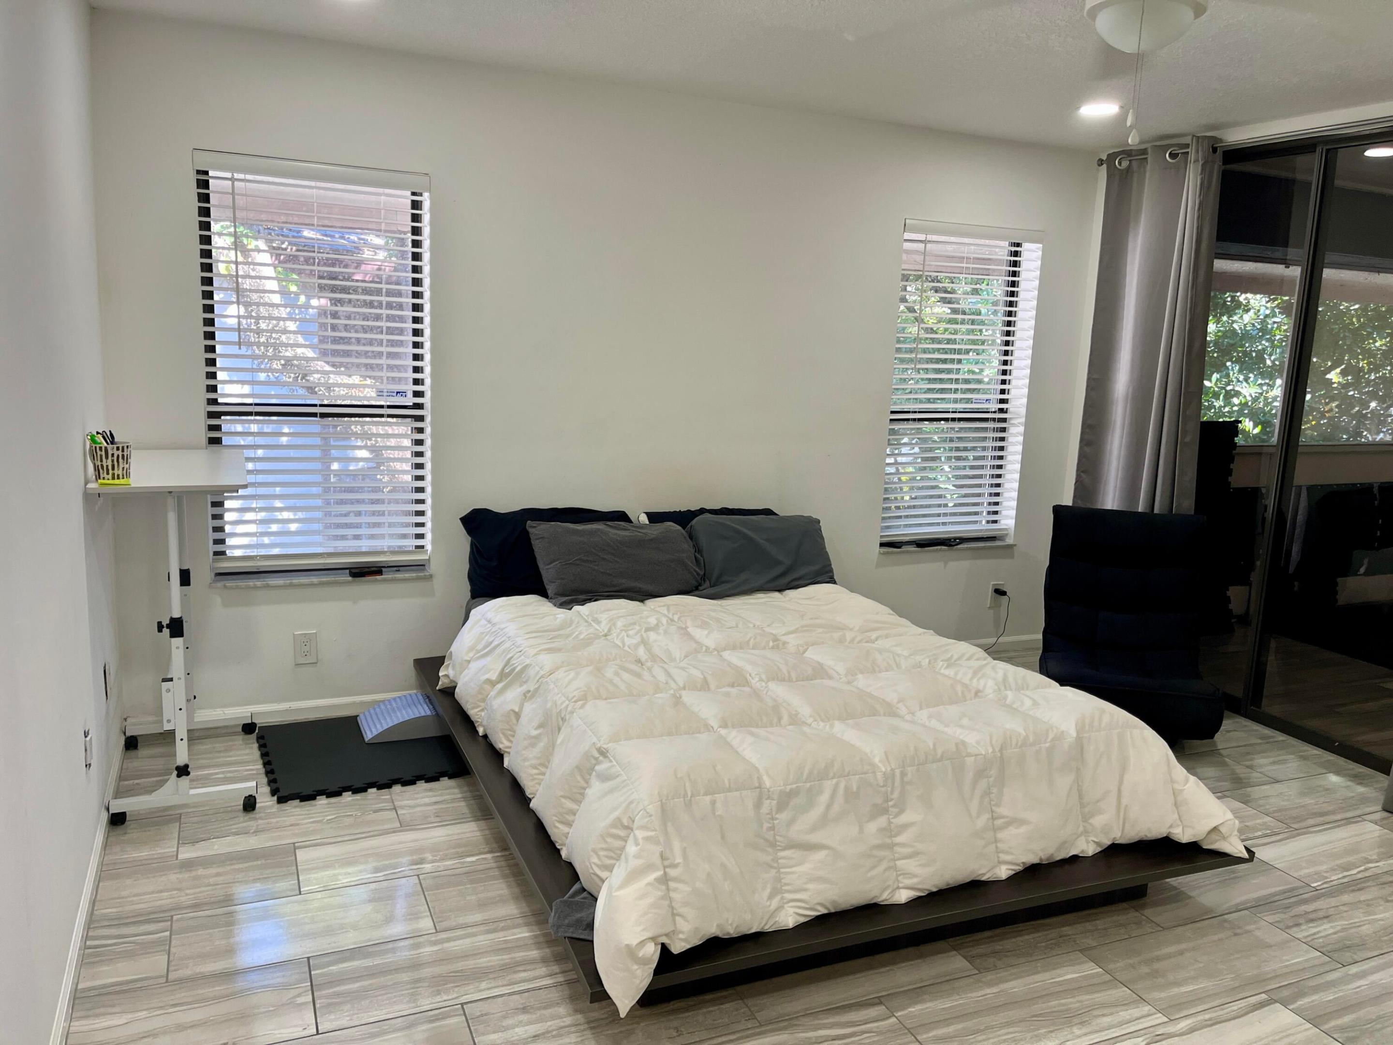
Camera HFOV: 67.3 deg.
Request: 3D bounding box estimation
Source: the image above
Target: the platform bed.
[{"bbox_3d":[0.189,0.806,3.465,1.847,0.204,2.233,-2,11,-23],"label":"platform bed"}]

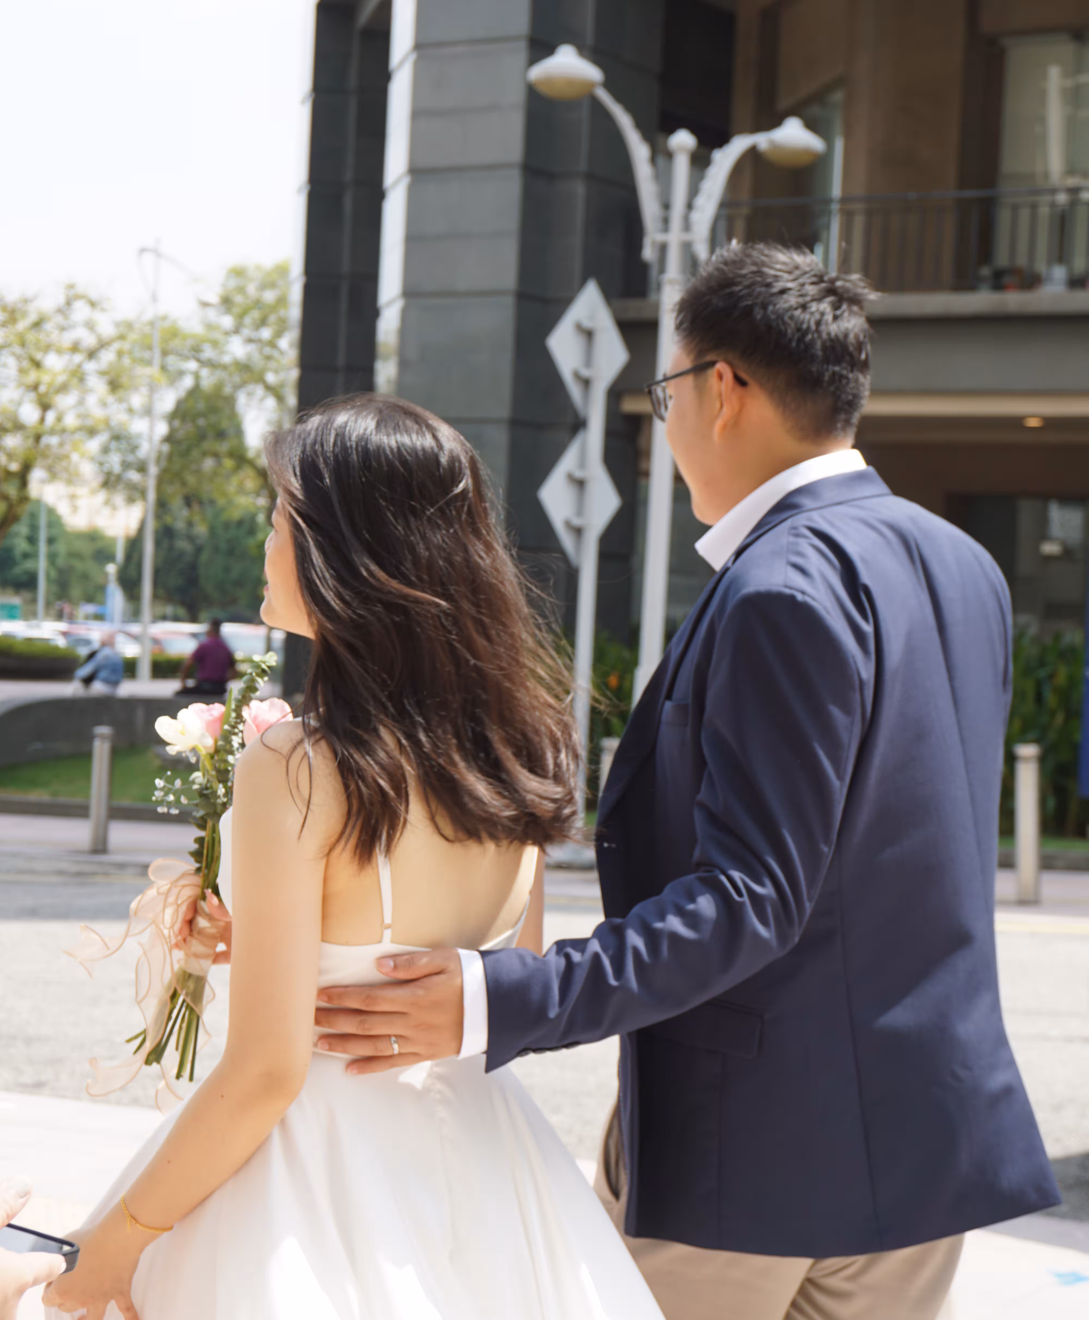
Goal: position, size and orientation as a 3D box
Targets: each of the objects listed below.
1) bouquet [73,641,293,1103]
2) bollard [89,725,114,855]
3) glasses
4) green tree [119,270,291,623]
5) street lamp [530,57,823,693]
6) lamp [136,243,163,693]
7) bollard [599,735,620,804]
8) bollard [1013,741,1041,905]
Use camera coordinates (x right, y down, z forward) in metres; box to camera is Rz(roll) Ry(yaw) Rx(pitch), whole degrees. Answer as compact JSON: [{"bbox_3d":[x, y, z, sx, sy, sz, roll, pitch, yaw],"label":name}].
[{"bbox_3d":[-0.342,0.202,2.330,0.200,0.430,0.200,9,-2,-6],"label":"bouquet"},{"bbox_3d":[-2.947,0.866,16.600,0.135,0.850,0.135,3,1,0],"label":"bollard"},{"bbox_3d":[0.188,-0.238,2.170,0.140,0.045,0.142,2,-9,-40],"label":"glasses"},{"bbox_3d":[-8.227,-4.943,64.915,6.000,10.600,6.000,3,1,0],"label":"green tree"},{"bbox_3d":[0.754,-1.276,16.459,0.500,5.100,2.900,4,1,40],"label":"street lamp"},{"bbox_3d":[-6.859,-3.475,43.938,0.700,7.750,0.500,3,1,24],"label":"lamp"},{"bbox_3d":[0.385,0.892,14.600,0.135,0.850,0.135,2,1,0],"label":"bollard"},{"bbox_3d":[2.553,0.867,13.200,0.135,0.850,0.135,1,1,0],"label":"bollard"}]

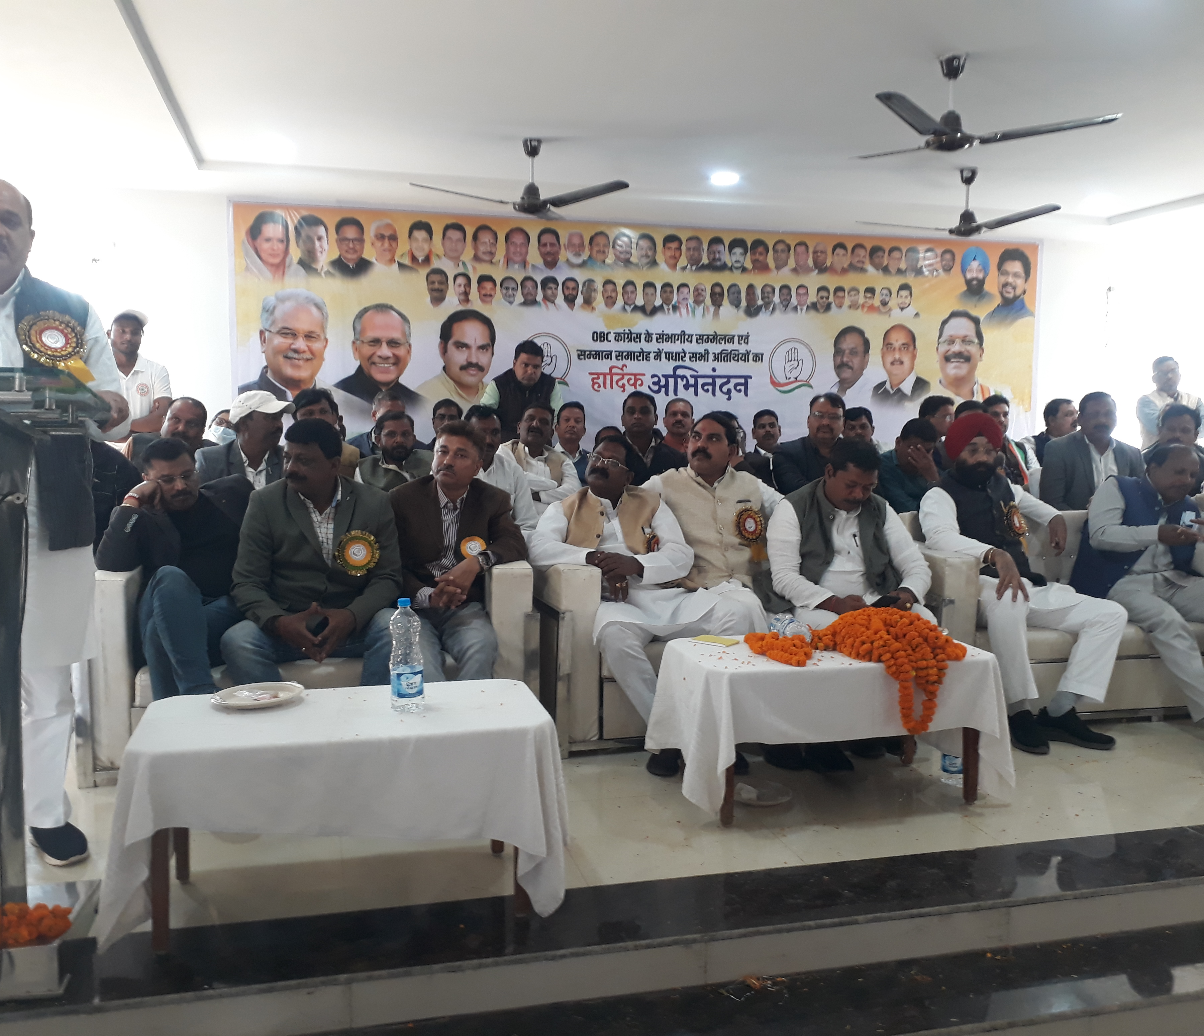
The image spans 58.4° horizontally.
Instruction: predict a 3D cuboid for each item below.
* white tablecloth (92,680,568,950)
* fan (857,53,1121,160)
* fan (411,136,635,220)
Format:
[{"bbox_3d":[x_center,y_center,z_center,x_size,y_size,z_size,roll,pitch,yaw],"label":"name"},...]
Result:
[{"bbox_3d":[-0.624,0.674,2.597,1.029,0.429,0.541,-1,5,-14],"label":"white tablecloth"},{"bbox_3d":[1.270,-1.554,3.970,1.140,0.365,1.070,4,6,38],"label":"fan"},{"bbox_3d":[-0.305,-1.677,5.276,1.070,0.365,1.140,4,6,39],"label":"fan"}]

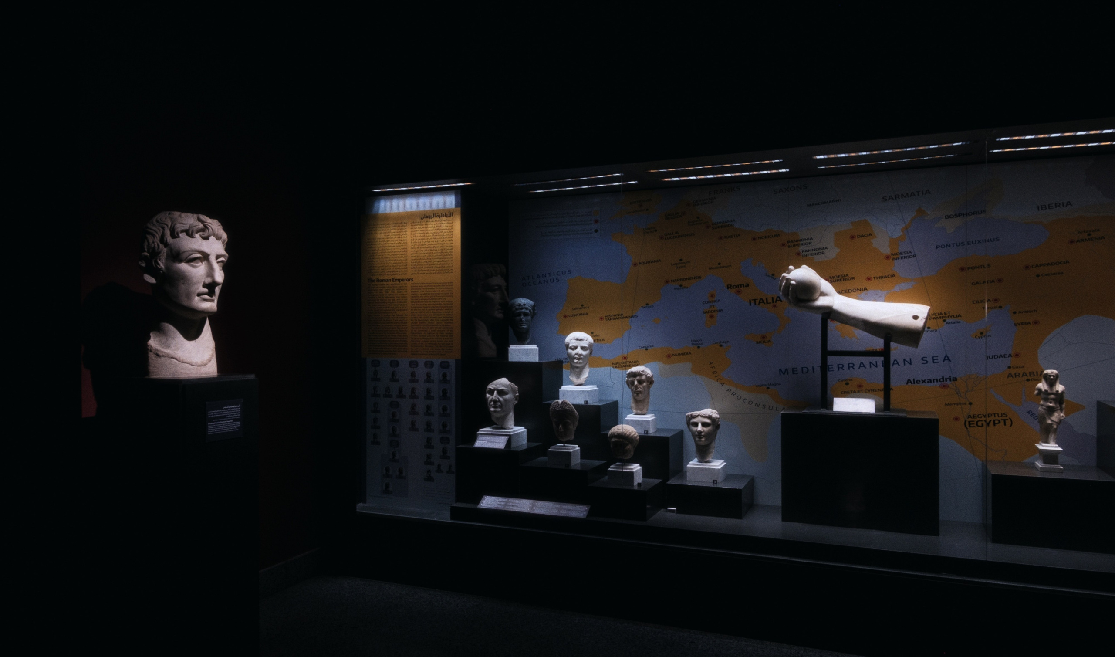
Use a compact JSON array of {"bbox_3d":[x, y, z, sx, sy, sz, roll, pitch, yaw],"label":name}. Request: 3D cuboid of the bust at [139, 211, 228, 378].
[{"bbox_3d":[-1.740,-0.158,3.477,0.426,0.772,0.364,0,0,23],"label":"bust"}]

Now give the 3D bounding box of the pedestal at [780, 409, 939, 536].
[{"bbox_3d":[1.712,0.789,4.230,0.798,0.614,0.345,0,0,22],"label":"pedestal"}]

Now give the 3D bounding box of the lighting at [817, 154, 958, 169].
[{"bbox_3d":[1.817,-0.924,4.129,0.718,0.021,0.031,0,0,23],"label":"lighting"}]

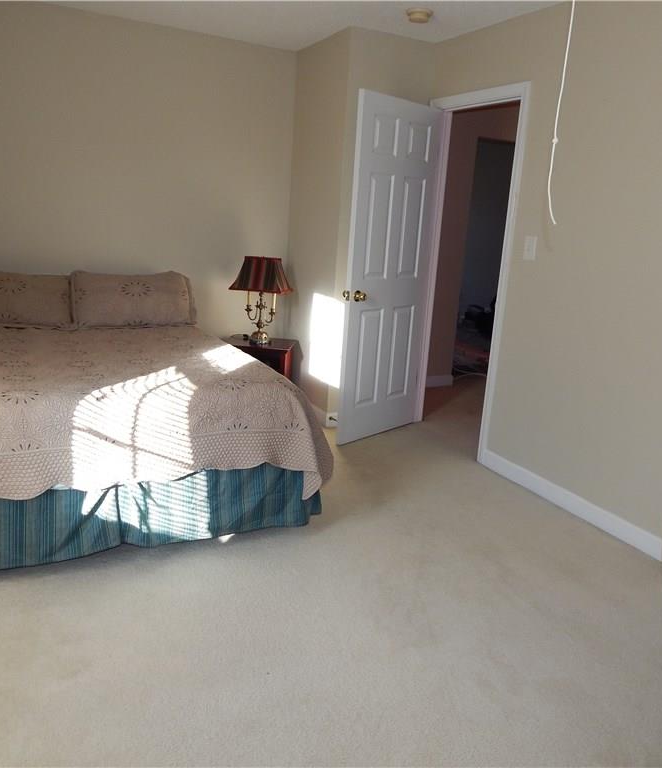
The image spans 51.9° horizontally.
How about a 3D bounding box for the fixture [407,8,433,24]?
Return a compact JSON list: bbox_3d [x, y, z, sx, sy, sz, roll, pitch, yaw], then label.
[{"bbox_3d":[0.469,-1.944,3.605,0.143,0.045,0.143,3,14,-1],"label":"fixture"}]

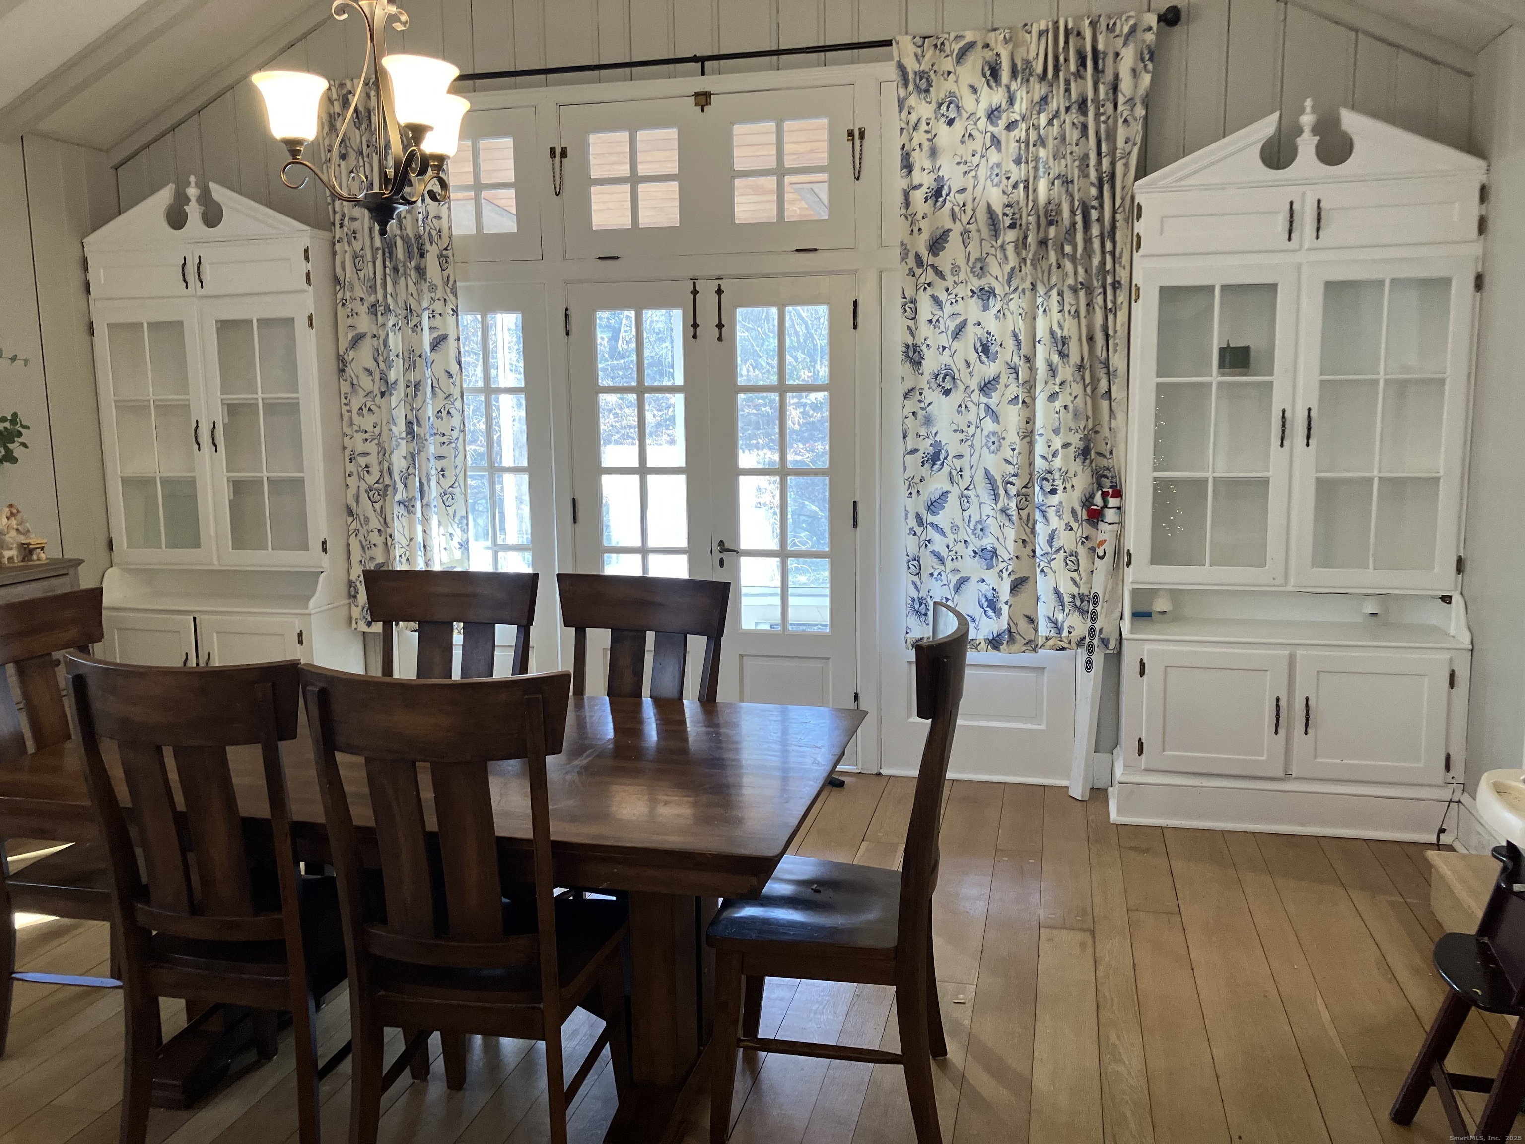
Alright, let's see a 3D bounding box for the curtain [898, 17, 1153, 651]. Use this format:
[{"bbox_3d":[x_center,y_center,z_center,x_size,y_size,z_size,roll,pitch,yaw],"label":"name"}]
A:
[{"bbox_3d":[0.974,-0.840,4.695,0.900,2.360,0.110,1,9,14],"label":"curtain"}]

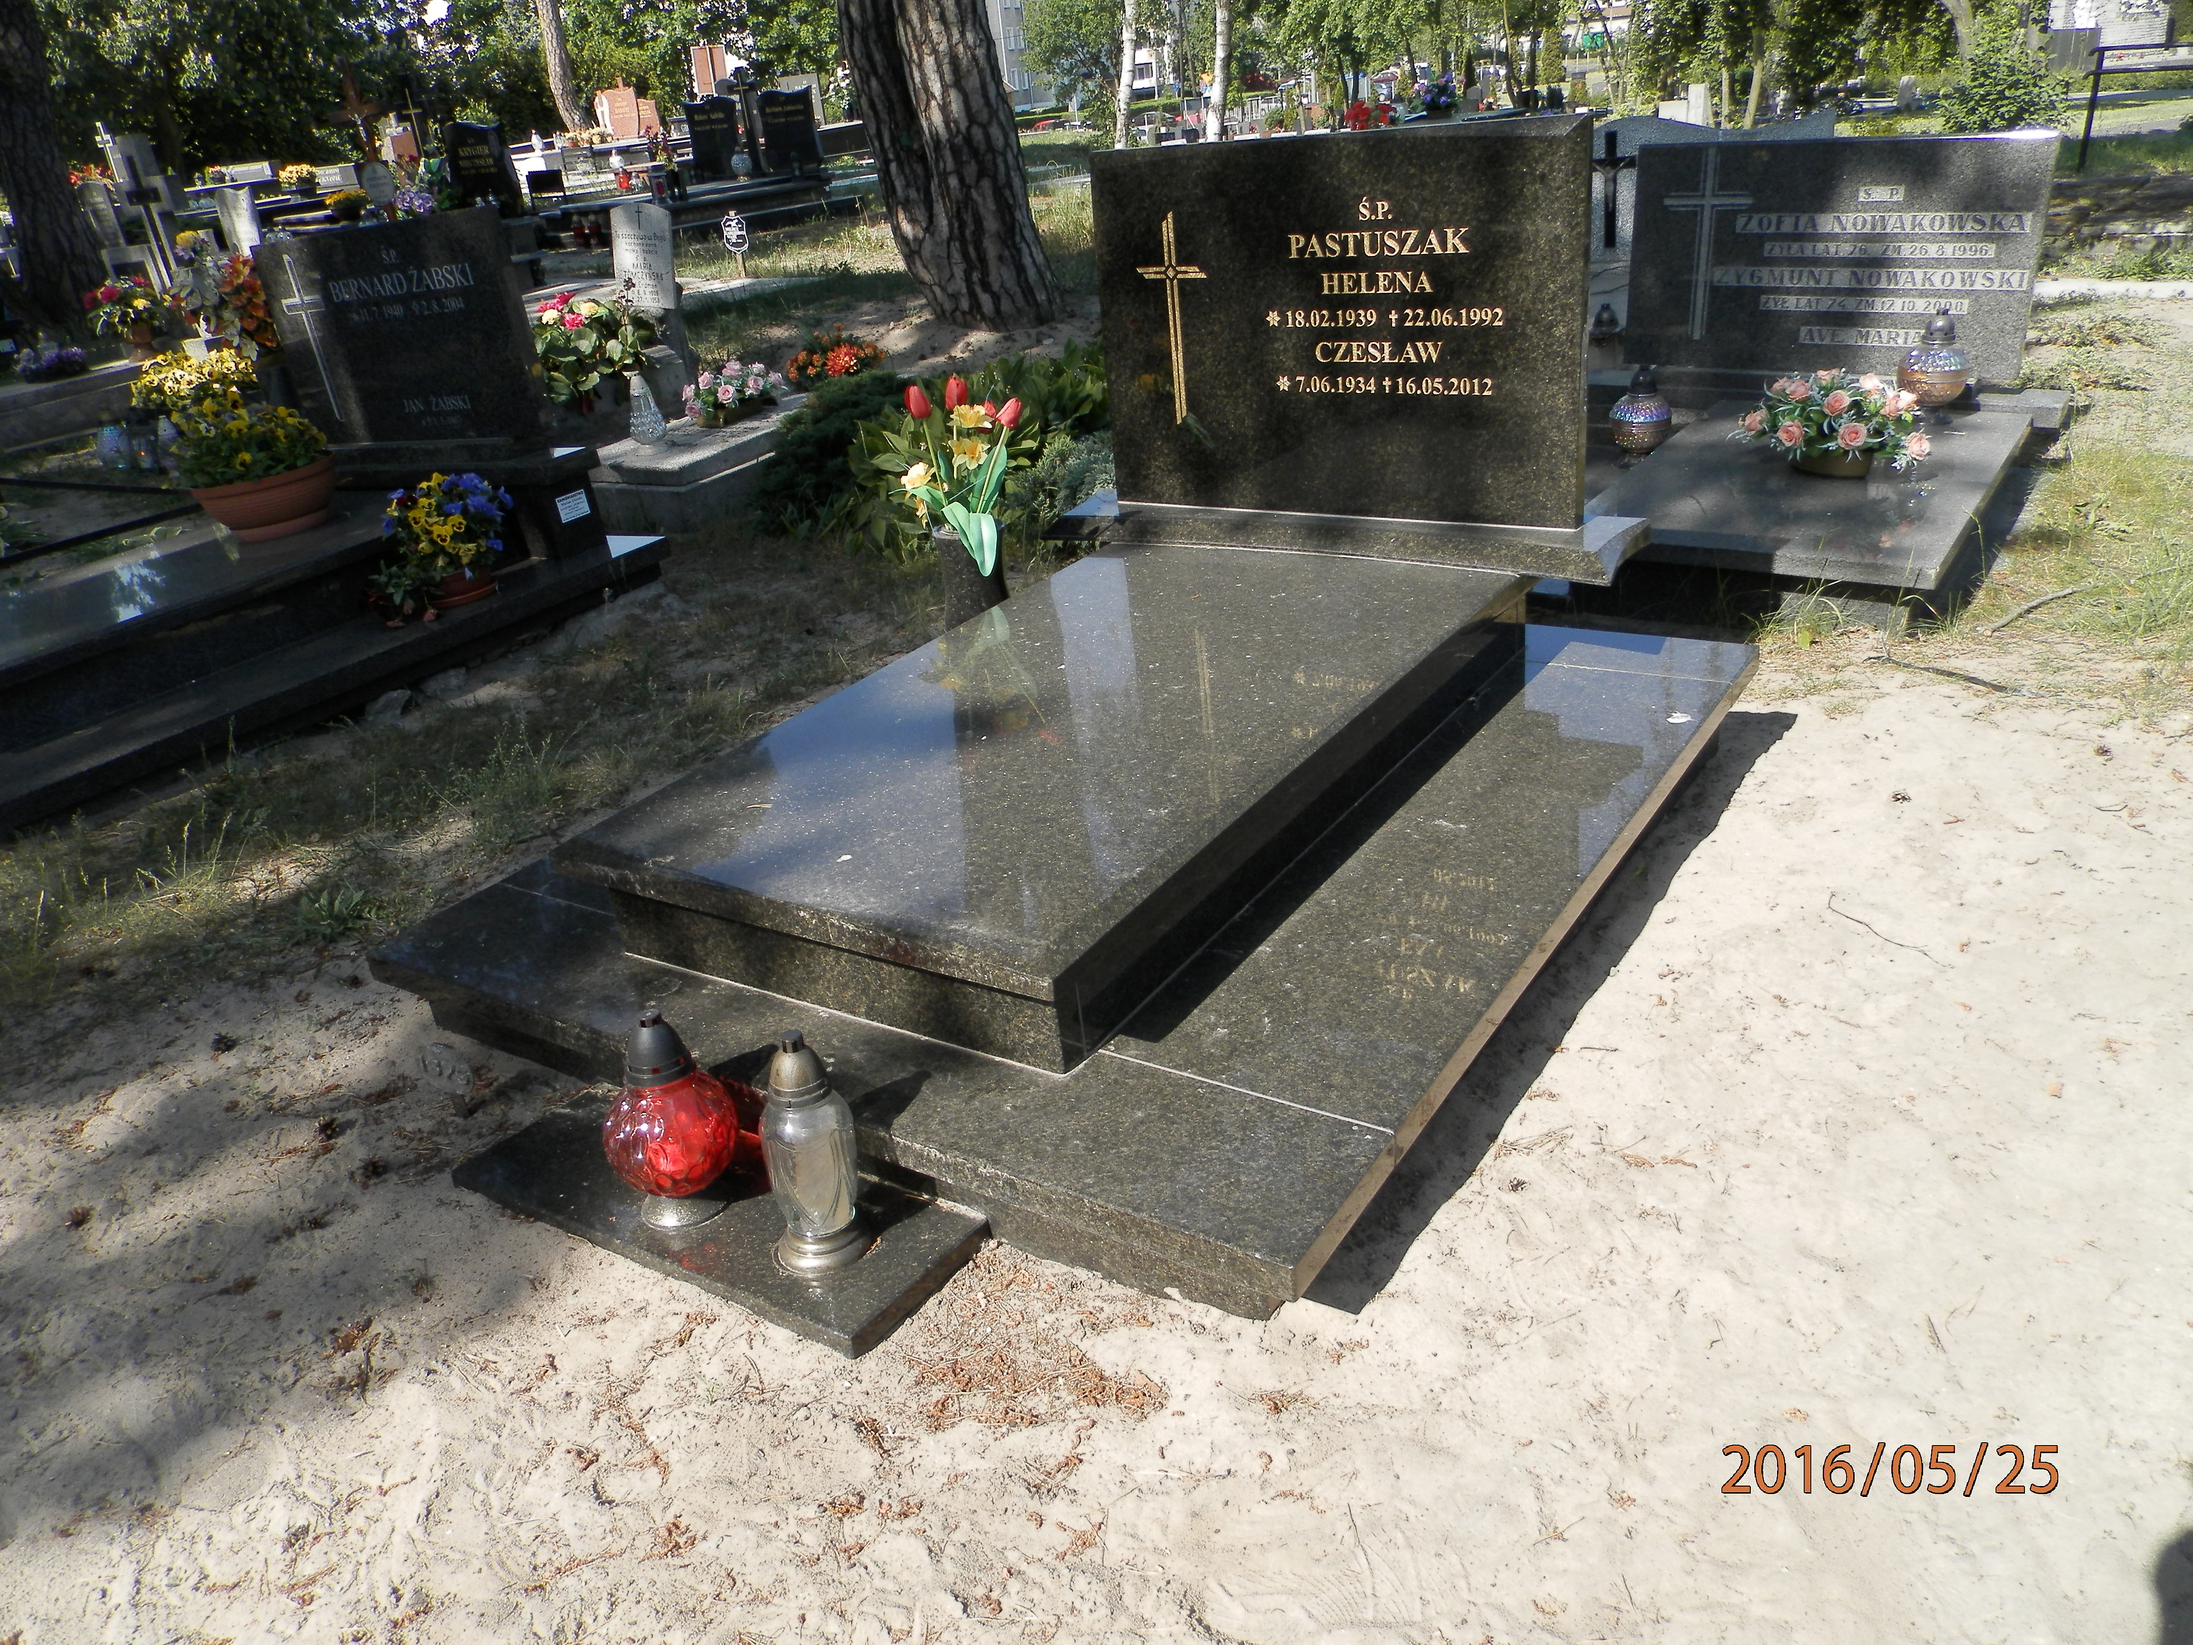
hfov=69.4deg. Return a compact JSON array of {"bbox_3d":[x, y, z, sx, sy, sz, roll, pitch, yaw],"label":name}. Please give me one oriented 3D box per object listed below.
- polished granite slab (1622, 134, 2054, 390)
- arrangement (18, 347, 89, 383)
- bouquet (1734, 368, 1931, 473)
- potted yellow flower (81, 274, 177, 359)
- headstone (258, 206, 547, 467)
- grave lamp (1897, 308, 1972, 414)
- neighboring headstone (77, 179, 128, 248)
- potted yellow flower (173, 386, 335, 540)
[{"bbox_3d":[2.064,-1.587,4.500,1.060,0.630,0.100,13,32,33],"label":"polished granite slab"},{"bbox_3d":[-5.069,-2.224,7.700,0.260,0.170,0.300,11,30,32],"label":"arrangement"},{"bbox_3d":[1.997,-1.102,4.272,0.430,0.240,0.290,14,31,36],"label":"bouquet"},{"bbox_3d":[-4.885,-2.549,8.000,0.400,0.400,0.380,11,30,32],"label":"potted yellow flower"},{"bbox_3d":[-2.078,-1.471,4.747,0.800,0.640,0.090,4,26,20],"label":"headstone"},{"bbox_3d":[2.447,-1.335,4.583,0.200,0.320,0.200,14,31,36],"label":"grave lamp"},{"bbox_3d":[-9.734,-5.961,15.500,0.420,0.620,0.110,3,26,19],"label":"neighboring headstone"},{"bbox_3d":[-2.462,-1.049,4.650,0.420,0.410,0.420,11,30,32],"label":"potted yellow flower"}]

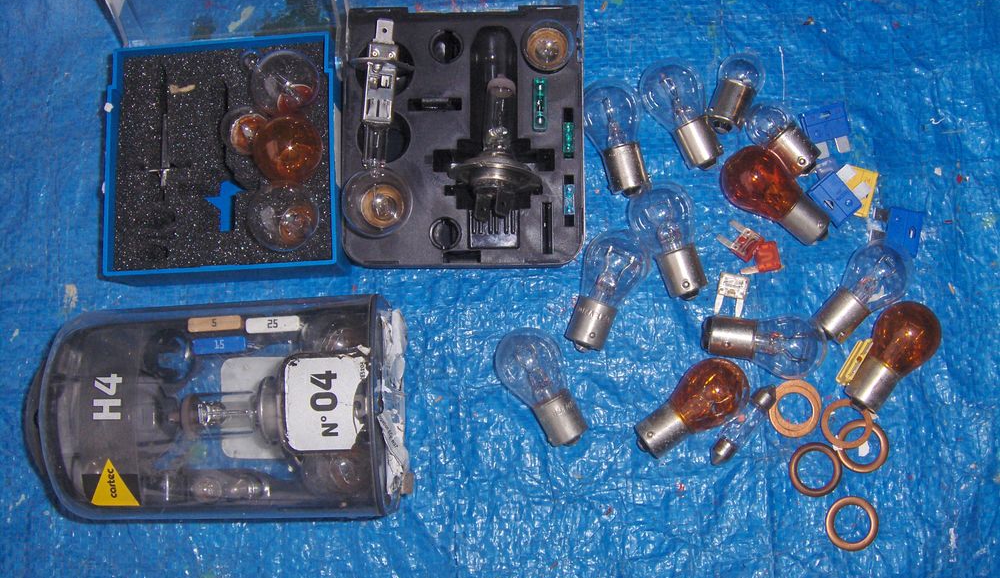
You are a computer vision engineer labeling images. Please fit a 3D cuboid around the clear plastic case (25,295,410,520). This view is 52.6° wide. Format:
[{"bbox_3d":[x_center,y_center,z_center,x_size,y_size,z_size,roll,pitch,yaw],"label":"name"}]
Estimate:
[{"bbox_3d":[-0.104,0.048,0.392,0.128,0.060,0.078,-2,79,2],"label":"clear plastic case"}]

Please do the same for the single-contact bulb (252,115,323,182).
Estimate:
[{"bbox_3d":[-0.081,-0.051,0.402,0.026,0.051,0.026,-2,79,2],"label":"single-contact bulb"}]

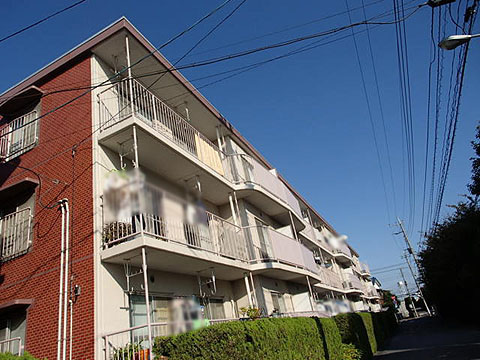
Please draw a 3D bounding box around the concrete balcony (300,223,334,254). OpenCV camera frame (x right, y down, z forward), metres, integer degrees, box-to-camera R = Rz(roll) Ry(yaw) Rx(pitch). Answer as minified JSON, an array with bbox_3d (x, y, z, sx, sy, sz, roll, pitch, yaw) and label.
[{"bbox_3d":[4.570,3.854,22.545,1.010,1.320,10.140,-21,-26,18],"label":"concrete balcony"}]

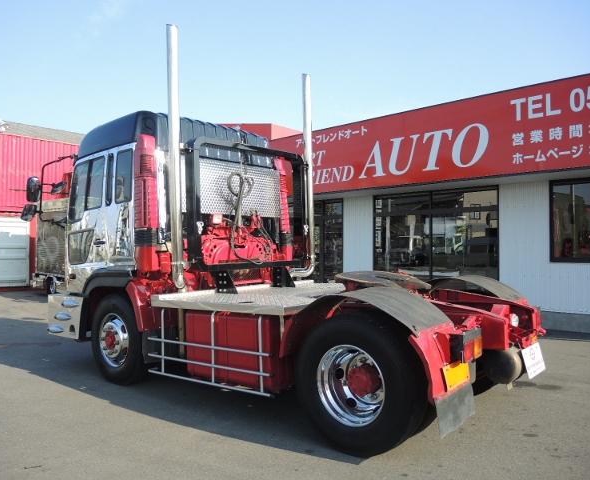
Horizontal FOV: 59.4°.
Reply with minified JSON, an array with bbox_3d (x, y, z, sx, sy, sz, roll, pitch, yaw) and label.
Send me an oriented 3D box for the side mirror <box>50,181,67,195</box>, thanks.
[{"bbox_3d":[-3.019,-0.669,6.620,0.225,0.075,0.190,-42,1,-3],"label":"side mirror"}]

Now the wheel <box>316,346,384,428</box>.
[{"bbox_3d":[0.472,1.104,3.992,0.600,0.600,0.210,-2,-2,37],"label":"wheel"}]

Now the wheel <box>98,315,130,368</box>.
[{"bbox_3d":[-2.033,1.146,5.926,0.600,0.600,0.220,-2,-2,37],"label":"wheel"}]

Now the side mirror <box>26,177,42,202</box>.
[{"bbox_3d":[-3.225,-0.624,6.400,0.085,0.330,0.190,-1,-1,12],"label":"side mirror"}]

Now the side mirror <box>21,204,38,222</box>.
[{"bbox_3d":[-3.282,-0.330,6.400,0.075,0.200,0.175,20,3,12],"label":"side mirror"}]

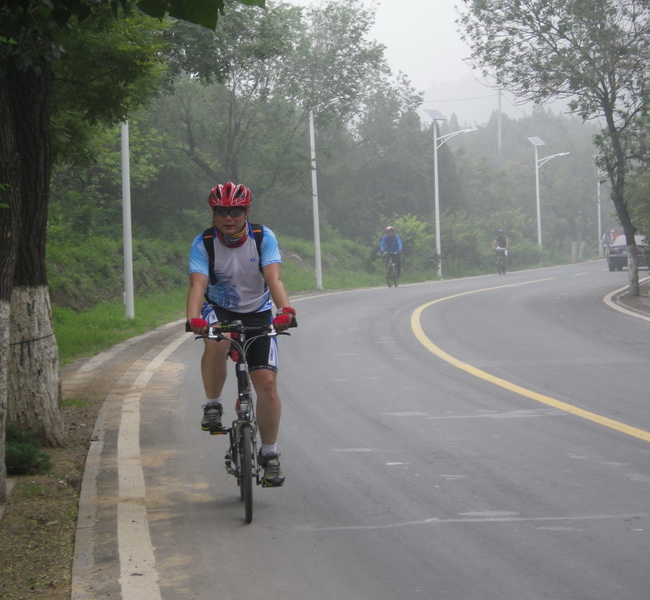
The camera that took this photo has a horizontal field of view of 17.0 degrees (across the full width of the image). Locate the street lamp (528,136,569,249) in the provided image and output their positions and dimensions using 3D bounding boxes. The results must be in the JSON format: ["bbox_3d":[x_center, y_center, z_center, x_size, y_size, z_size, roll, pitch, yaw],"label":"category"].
[{"bbox_3d":[9.933,-4.402,95.817,1.750,5.700,0.700,-1,2,14],"label":"street lamp"}]

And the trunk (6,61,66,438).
[{"bbox_3d":[-1.959,-0.315,14.700,0.380,2.580,0.360,-1,2,0],"label":"trunk"}]

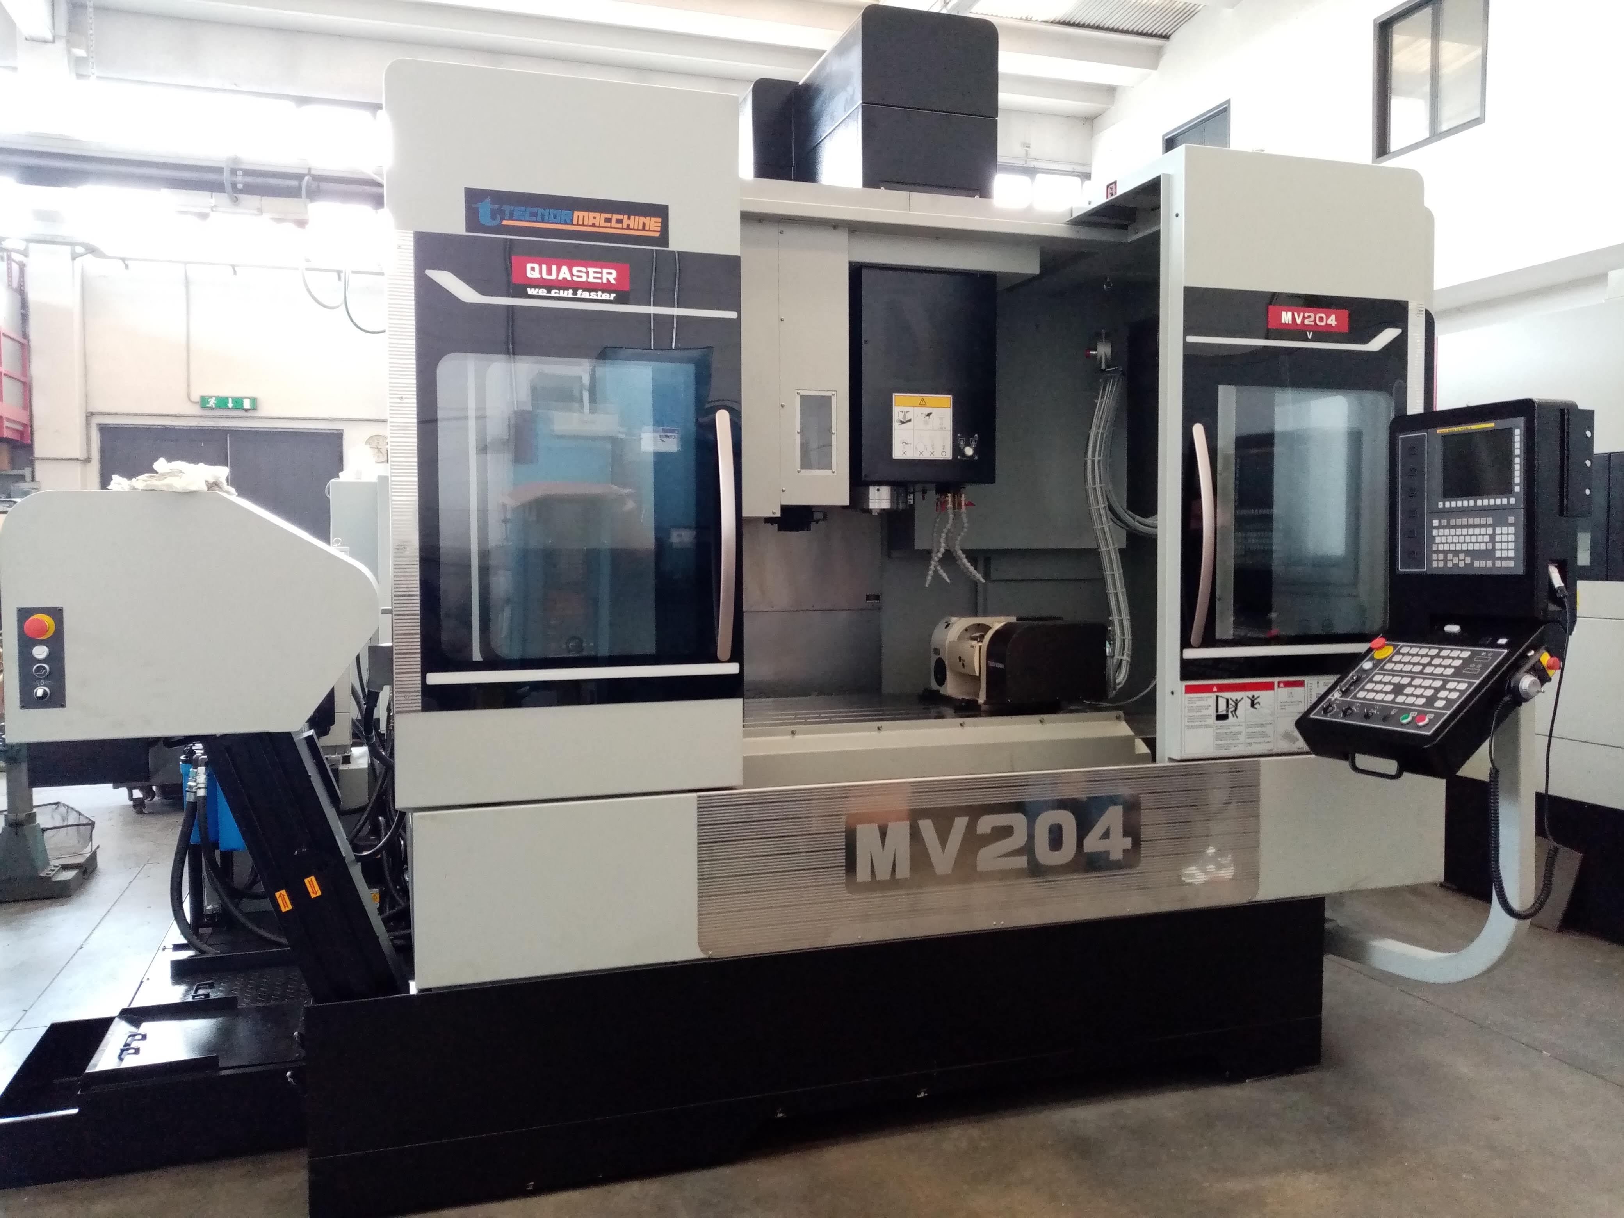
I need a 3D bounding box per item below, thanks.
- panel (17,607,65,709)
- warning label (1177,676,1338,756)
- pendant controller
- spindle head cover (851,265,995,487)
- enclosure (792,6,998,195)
[{"bbox_3d":[-1.543,0.100,2.435,0.082,0.203,0.050,-1,3,-18],"label":"panel"},{"bbox_3d":[1.218,0.291,3.304,0.499,0.193,0.010,-1,3,-18],"label":"warning label"},{"bbox_3d":[1.577,-0.043,3.071,0.463,0.917,0.472,-1,3,-18],"label":"pendant controller"},{"bbox_3d":[0.304,-0.724,3.967,0.441,0.651,0.450,-1,3,-16],"label":"spindle head cover"},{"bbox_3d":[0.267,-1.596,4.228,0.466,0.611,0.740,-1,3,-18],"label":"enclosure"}]

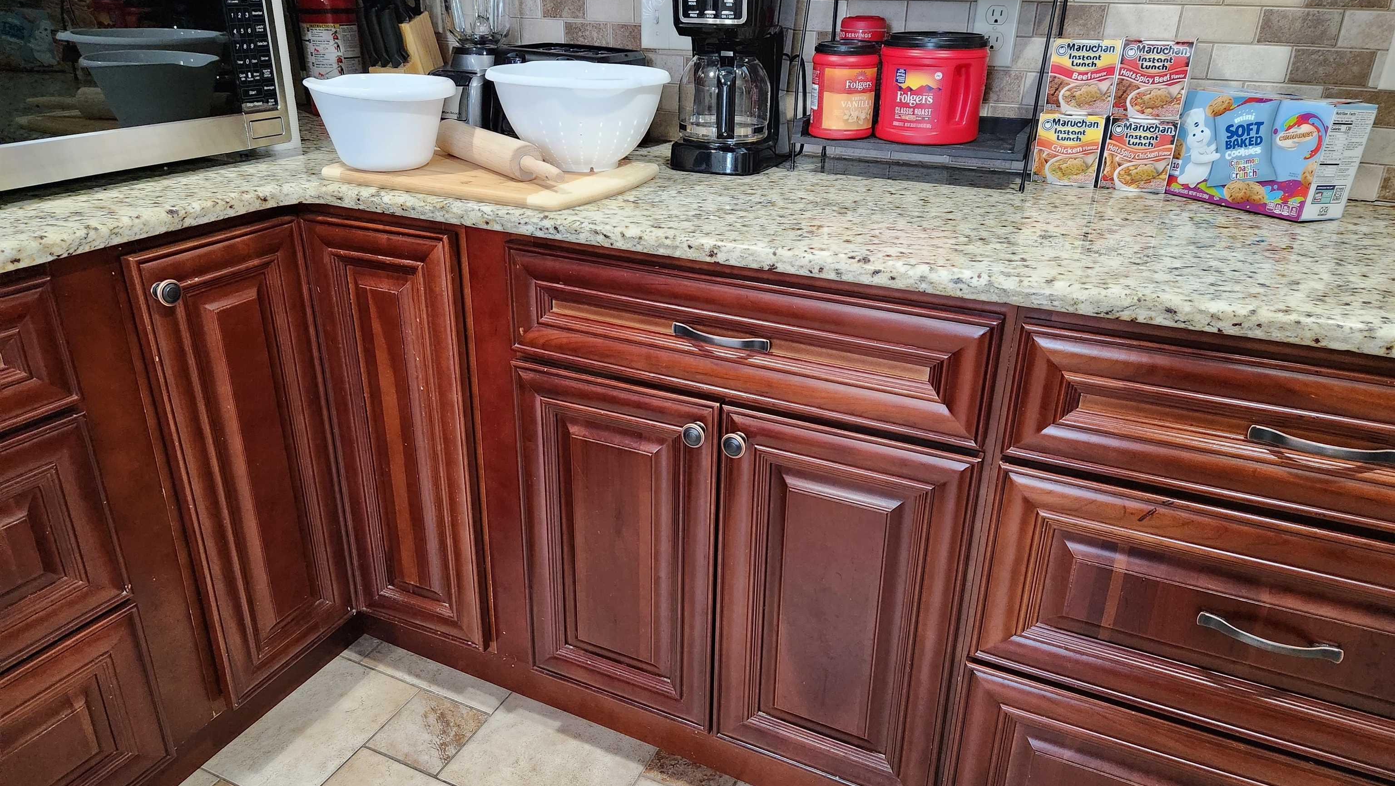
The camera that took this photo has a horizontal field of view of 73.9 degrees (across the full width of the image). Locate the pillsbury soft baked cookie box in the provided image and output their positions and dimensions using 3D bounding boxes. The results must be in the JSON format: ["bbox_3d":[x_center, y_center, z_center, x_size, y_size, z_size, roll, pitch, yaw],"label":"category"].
[{"bbox_3d":[0.791,-0.336,1.296,0.084,0.147,0.207,-10,26,-24],"label":"pillsbury soft baked cookie box"}]

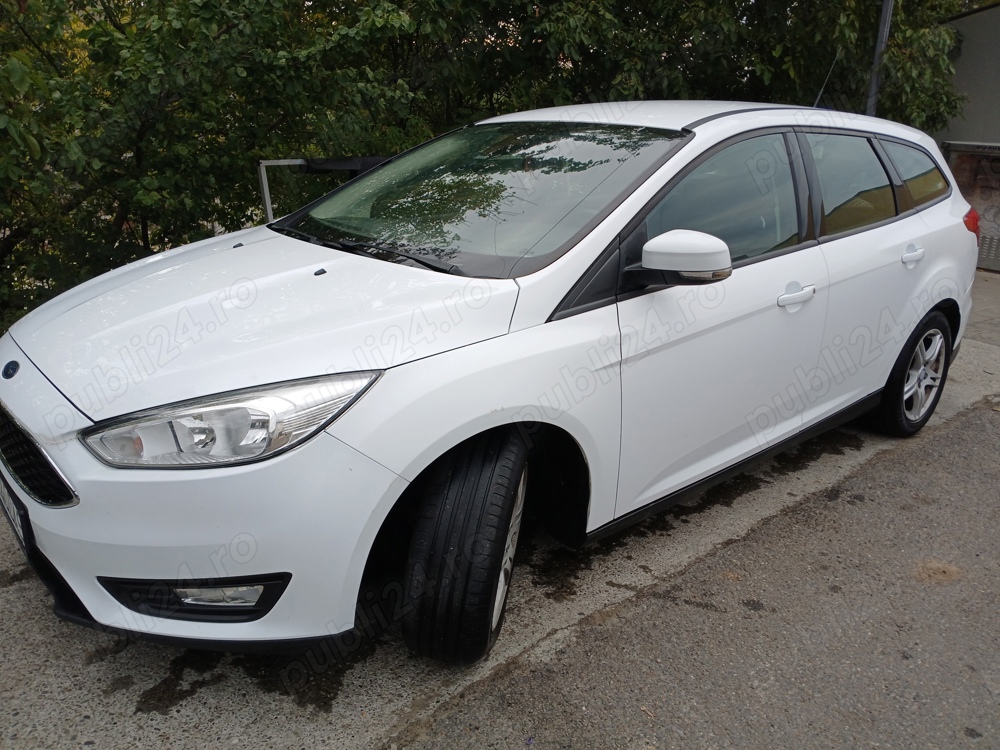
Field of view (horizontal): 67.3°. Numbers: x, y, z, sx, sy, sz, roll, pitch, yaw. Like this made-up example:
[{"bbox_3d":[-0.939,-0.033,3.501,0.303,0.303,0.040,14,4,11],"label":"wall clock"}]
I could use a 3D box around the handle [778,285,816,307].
[{"bbox_3d":[0.994,-0.267,2.522,0.218,0.043,0.046,-14,23,-38],"label":"handle"}]

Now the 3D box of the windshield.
[{"bbox_3d":[-0.148,-0.681,2.600,1.080,0.120,1.440,-38,36,-27],"label":"windshield"}]

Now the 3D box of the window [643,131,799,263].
[{"bbox_3d":[0.733,-0.562,2.389,0.918,0.464,0.050,-13,-6,-38],"label":"window"}]

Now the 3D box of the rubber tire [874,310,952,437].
[{"bbox_3d":[1.931,-0.018,3.610,0.632,0.632,0.210,-13,22,-39],"label":"rubber tire"}]

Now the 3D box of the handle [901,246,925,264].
[{"bbox_3d":[1.697,-0.487,3.087,0.218,0.043,0.046,-15,24,-40],"label":"handle"}]

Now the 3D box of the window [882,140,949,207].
[{"bbox_3d":[1.880,-0.910,3.390,0.686,0.300,0.045,-16,-1,-42],"label":"window"}]

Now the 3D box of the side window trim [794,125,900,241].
[{"bbox_3d":[1.399,-0.756,2.956,0.904,0.446,0.070,-13,-6,-40],"label":"side window trim"}]

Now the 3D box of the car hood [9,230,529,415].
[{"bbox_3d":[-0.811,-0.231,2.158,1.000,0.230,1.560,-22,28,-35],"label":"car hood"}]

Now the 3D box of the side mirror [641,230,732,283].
[{"bbox_3d":[0.510,-0.323,2.052,0.155,0.145,0.215,-13,22,-39],"label":"side mirror"}]

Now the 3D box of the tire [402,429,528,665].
[{"bbox_3d":[-0.074,0.427,1.986,0.210,0.632,0.632,10,18,7],"label":"tire"}]

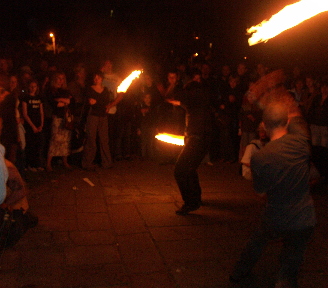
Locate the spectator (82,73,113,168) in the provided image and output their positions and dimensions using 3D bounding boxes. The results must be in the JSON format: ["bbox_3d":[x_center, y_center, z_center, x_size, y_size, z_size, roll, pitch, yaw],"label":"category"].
[{"bbox_3d":[-1.153,-0.400,7.481,0.520,1.650,0.360,-1,9,-6],"label":"spectator"}]

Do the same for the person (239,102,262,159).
[{"bbox_3d":[1.659,-0.232,8.207,0.460,1.108,0.300,2,9,11],"label":"person"}]

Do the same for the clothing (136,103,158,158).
[{"bbox_3d":[-0.344,-0.252,8.406,0.420,1.106,0.280,1,9,6],"label":"clothing"}]

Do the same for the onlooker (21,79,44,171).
[{"bbox_3d":[-2.287,-0.305,7.431,0.430,1.572,0.280,-2,9,-14],"label":"onlooker"}]

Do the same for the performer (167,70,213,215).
[{"bbox_3d":[0.293,-0.014,5.146,0.520,1.650,0.480,-1,9,-7],"label":"performer"}]

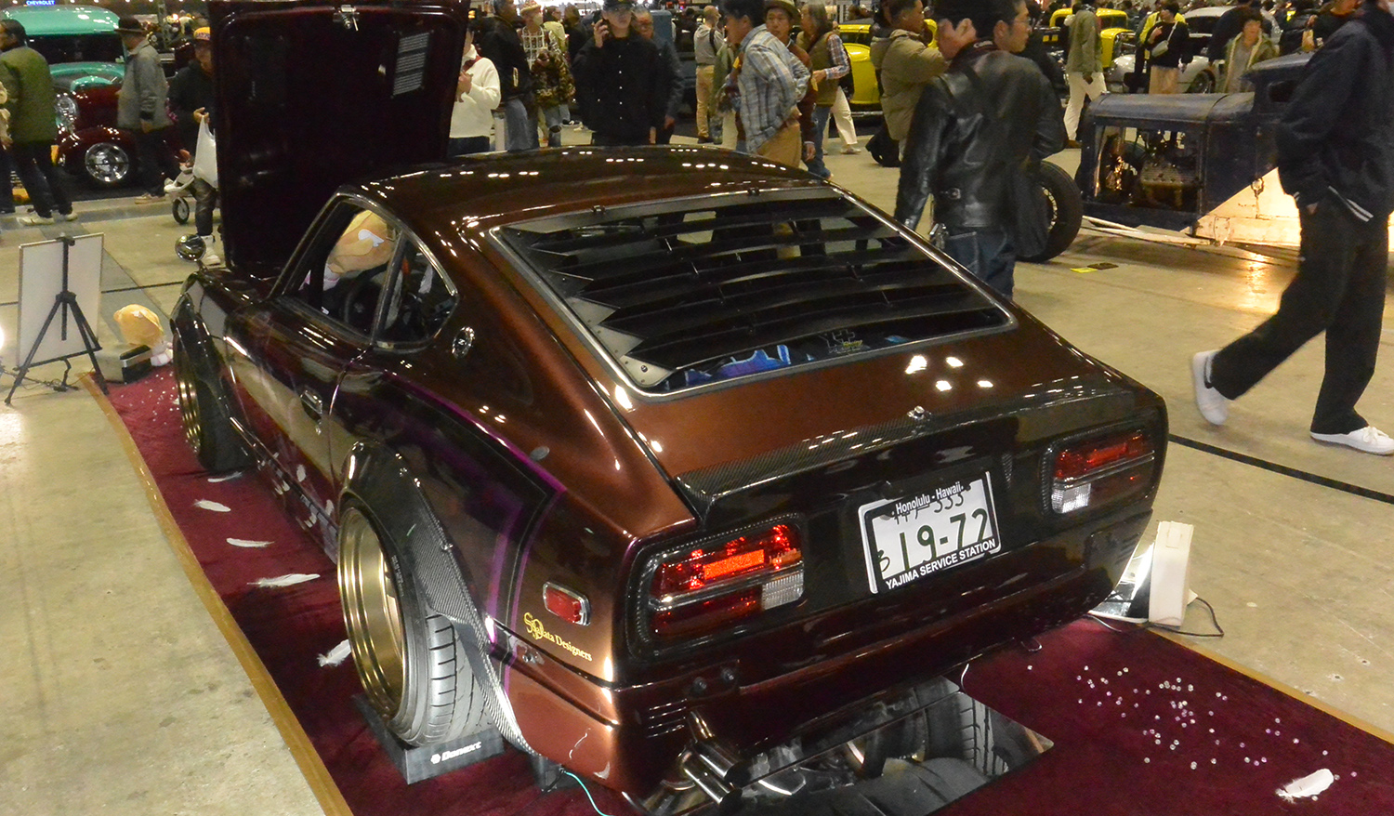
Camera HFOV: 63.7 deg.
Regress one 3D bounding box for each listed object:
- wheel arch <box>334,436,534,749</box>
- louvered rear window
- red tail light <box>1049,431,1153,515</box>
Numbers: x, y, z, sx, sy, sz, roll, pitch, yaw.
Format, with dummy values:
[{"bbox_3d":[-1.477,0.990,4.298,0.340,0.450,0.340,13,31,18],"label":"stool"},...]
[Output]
[{"bbox_3d":[-0.654,0.372,2.464,0.170,0.535,1.010,-12,22,-29],"label":"wheel arch"},{"bbox_3d":[0.134,-0.308,2.505,0.970,0.100,0.682,-12,40,-29],"label":"louvered rear window"},{"bbox_3d":[0.849,0.121,2.372,0.300,0.132,0.065,-12,12,-29],"label":"red tail light"}]

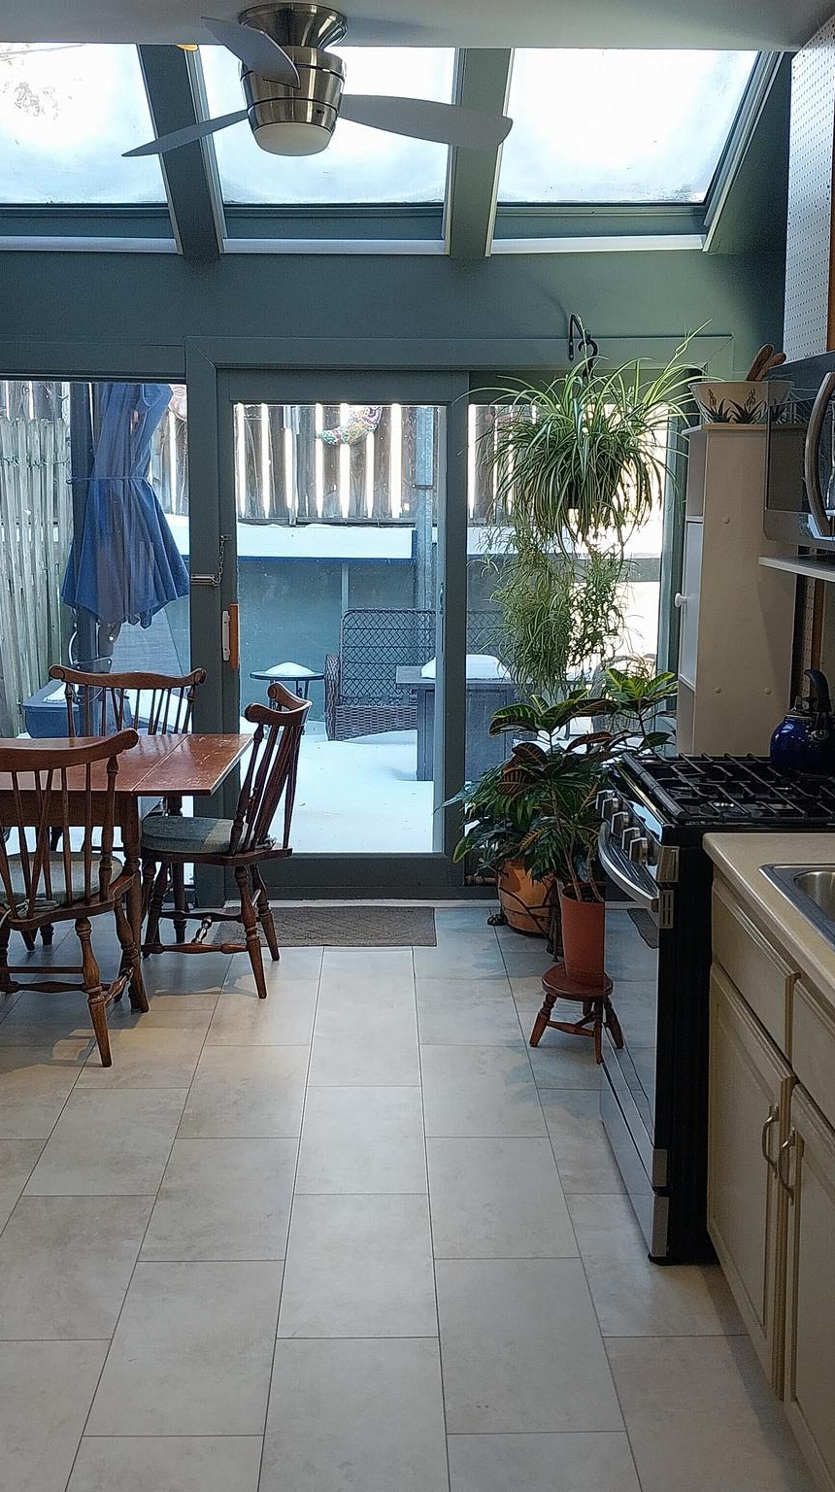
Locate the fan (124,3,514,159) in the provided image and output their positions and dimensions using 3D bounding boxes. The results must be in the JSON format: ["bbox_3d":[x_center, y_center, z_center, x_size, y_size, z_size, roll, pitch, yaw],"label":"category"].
[{"bbox_3d":[-0.254,-1.524,3.437,1.030,0.300,1.030,0,10,-1],"label":"fan"}]

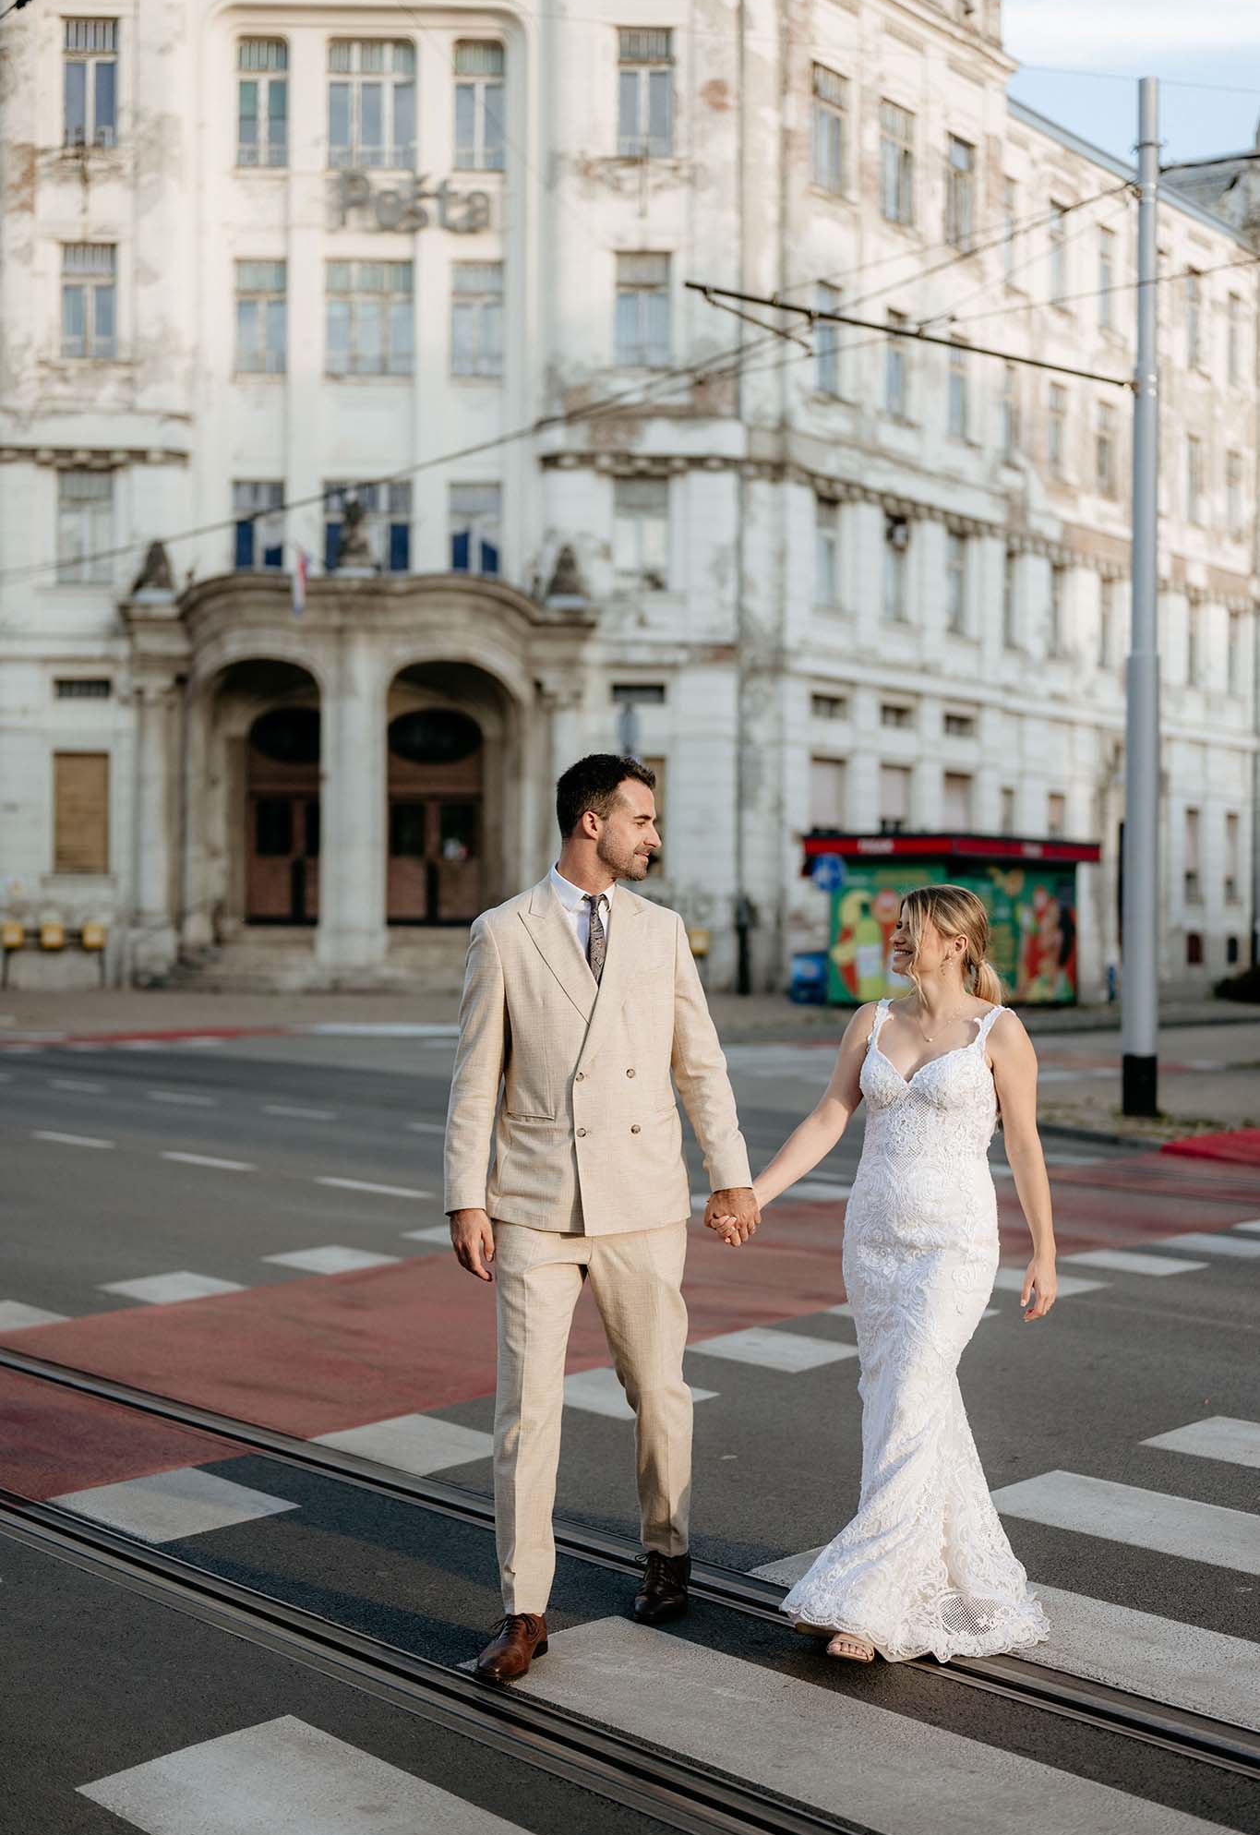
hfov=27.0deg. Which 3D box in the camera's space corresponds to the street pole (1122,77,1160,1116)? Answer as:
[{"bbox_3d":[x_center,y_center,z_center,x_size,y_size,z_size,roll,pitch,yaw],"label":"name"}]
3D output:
[{"bbox_3d":[4.058,-2.539,20.700,0.270,8.200,0.270,0,0,0],"label":"street pole"}]

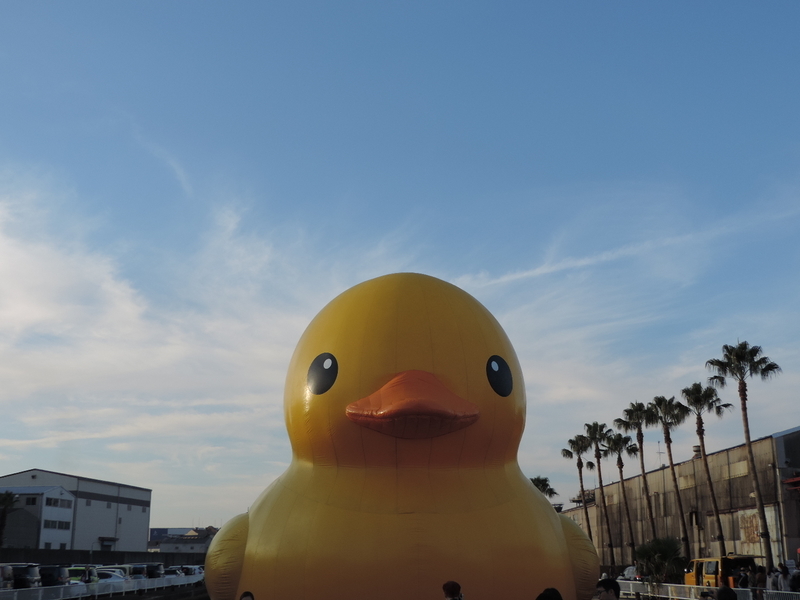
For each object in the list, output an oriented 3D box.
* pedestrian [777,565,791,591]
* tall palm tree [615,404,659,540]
[{"bbox_3d":[13.917,10.572,33.421,0.460,1.630,0.320,-2,-16,8],"label":"pedestrian"},{"bbox_3d":[15.239,12.311,57.998,2.800,11.700,2.800,1,-16,-3],"label":"tall palm tree"}]

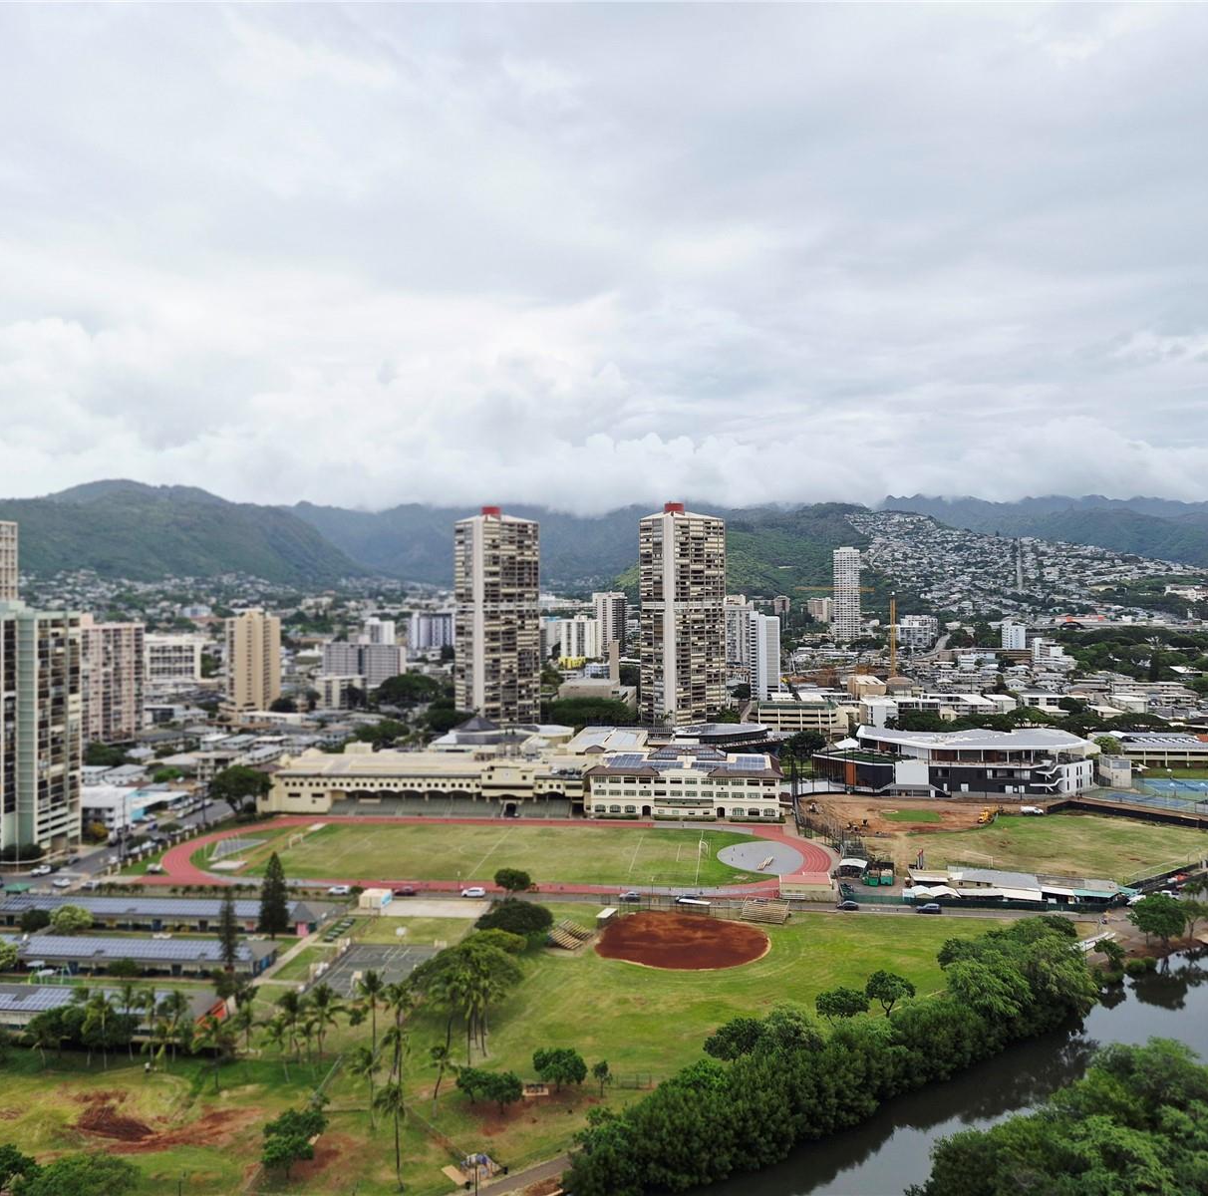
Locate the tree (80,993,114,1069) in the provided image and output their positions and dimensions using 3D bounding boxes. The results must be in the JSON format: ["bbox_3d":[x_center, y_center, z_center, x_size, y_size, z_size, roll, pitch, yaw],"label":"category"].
[{"bbox_3d":[-72.380,62.100,152.100,4.830,10.990,4.830,0,0,0],"label":"tree"}]

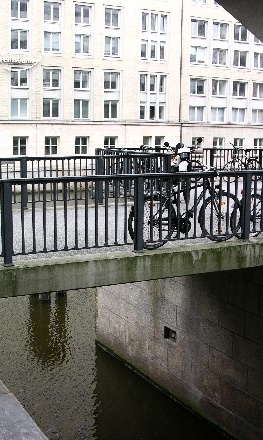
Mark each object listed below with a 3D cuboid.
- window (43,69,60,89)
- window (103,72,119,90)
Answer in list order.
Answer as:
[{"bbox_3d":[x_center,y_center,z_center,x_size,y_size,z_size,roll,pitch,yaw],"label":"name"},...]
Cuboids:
[{"bbox_3d":[-7.574,-13.410,56.517,1.760,1.900,0.250,-4,9,-26],"label":"window"},{"bbox_3d":[-2.091,-14.300,61.269,1.800,1.860,0.200,-4,10,-28],"label":"window"}]

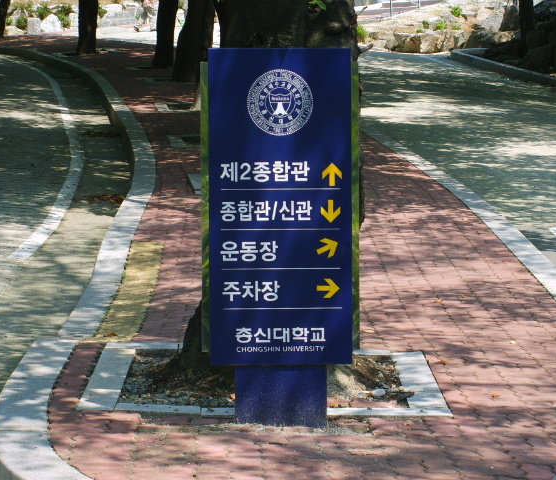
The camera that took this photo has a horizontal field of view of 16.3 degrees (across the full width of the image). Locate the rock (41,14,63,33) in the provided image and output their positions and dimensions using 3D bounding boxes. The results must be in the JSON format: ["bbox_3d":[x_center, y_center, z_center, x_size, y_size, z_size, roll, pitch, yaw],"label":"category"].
[{"bbox_3d":[-6.825,-6.524,58.500,0.663,0.542,0.500,-1,7,-7],"label":"rock"}]

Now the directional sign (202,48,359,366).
[{"bbox_3d":[0.008,-0.128,7.380,0.600,1.200,0.120,-1,7,-2],"label":"directional sign"}]

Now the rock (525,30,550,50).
[{"bbox_3d":[4.495,-3.443,33.500,0.414,0.345,0.400,1,7,8],"label":"rock"}]

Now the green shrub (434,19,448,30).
[{"bbox_3d":[3.622,-4.773,43.000,0.310,0.266,0.300,0,7,5],"label":"green shrub"}]

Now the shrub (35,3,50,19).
[{"bbox_3d":[-7.218,-7.034,59.500,0.490,0.490,0.460,-1,7,-7],"label":"shrub"}]

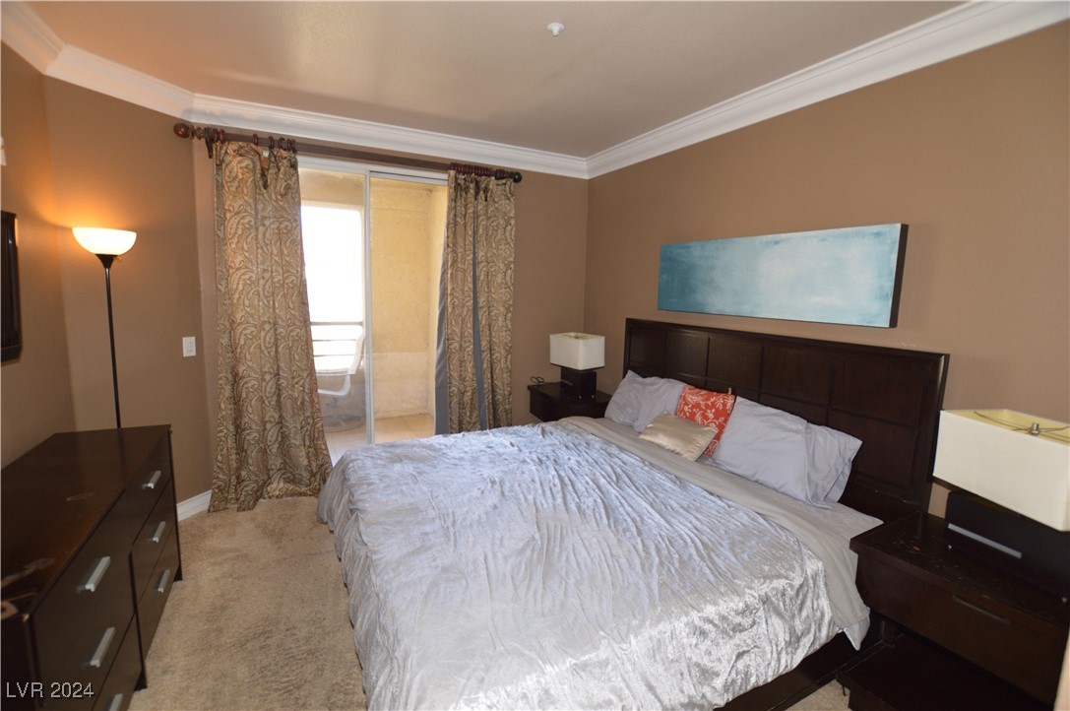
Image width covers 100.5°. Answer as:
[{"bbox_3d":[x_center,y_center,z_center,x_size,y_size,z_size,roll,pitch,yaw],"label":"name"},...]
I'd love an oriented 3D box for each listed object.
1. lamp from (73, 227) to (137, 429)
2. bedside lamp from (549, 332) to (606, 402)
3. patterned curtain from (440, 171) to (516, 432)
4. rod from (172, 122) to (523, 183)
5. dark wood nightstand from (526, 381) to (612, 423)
[{"bbox_3d":[-2.108,0.251,2.257,0.240,1.750,0.240,-6,11,-43],"label":"lamp"},{"bbox_3d":[0.333,0.076,3.530,0.225,0.475,0.420,-4,10,-32],"label":"bedside lamp"},{"bbox_3d":[-0.447,-0.169,3.443,0.603,2.313,0.130,-2,9,-24],"label":"patterned curtain"},{"bbox_3d":[-1.075,-1.314,2.961,2.132,0.095,0.100,-2,9,-24],"label":"rod"},{"bbox_3d":[0.279,0.646,3.648,0.460,0.680,0.630,-3,10,-29],"label":"dark wood nightstand"}]

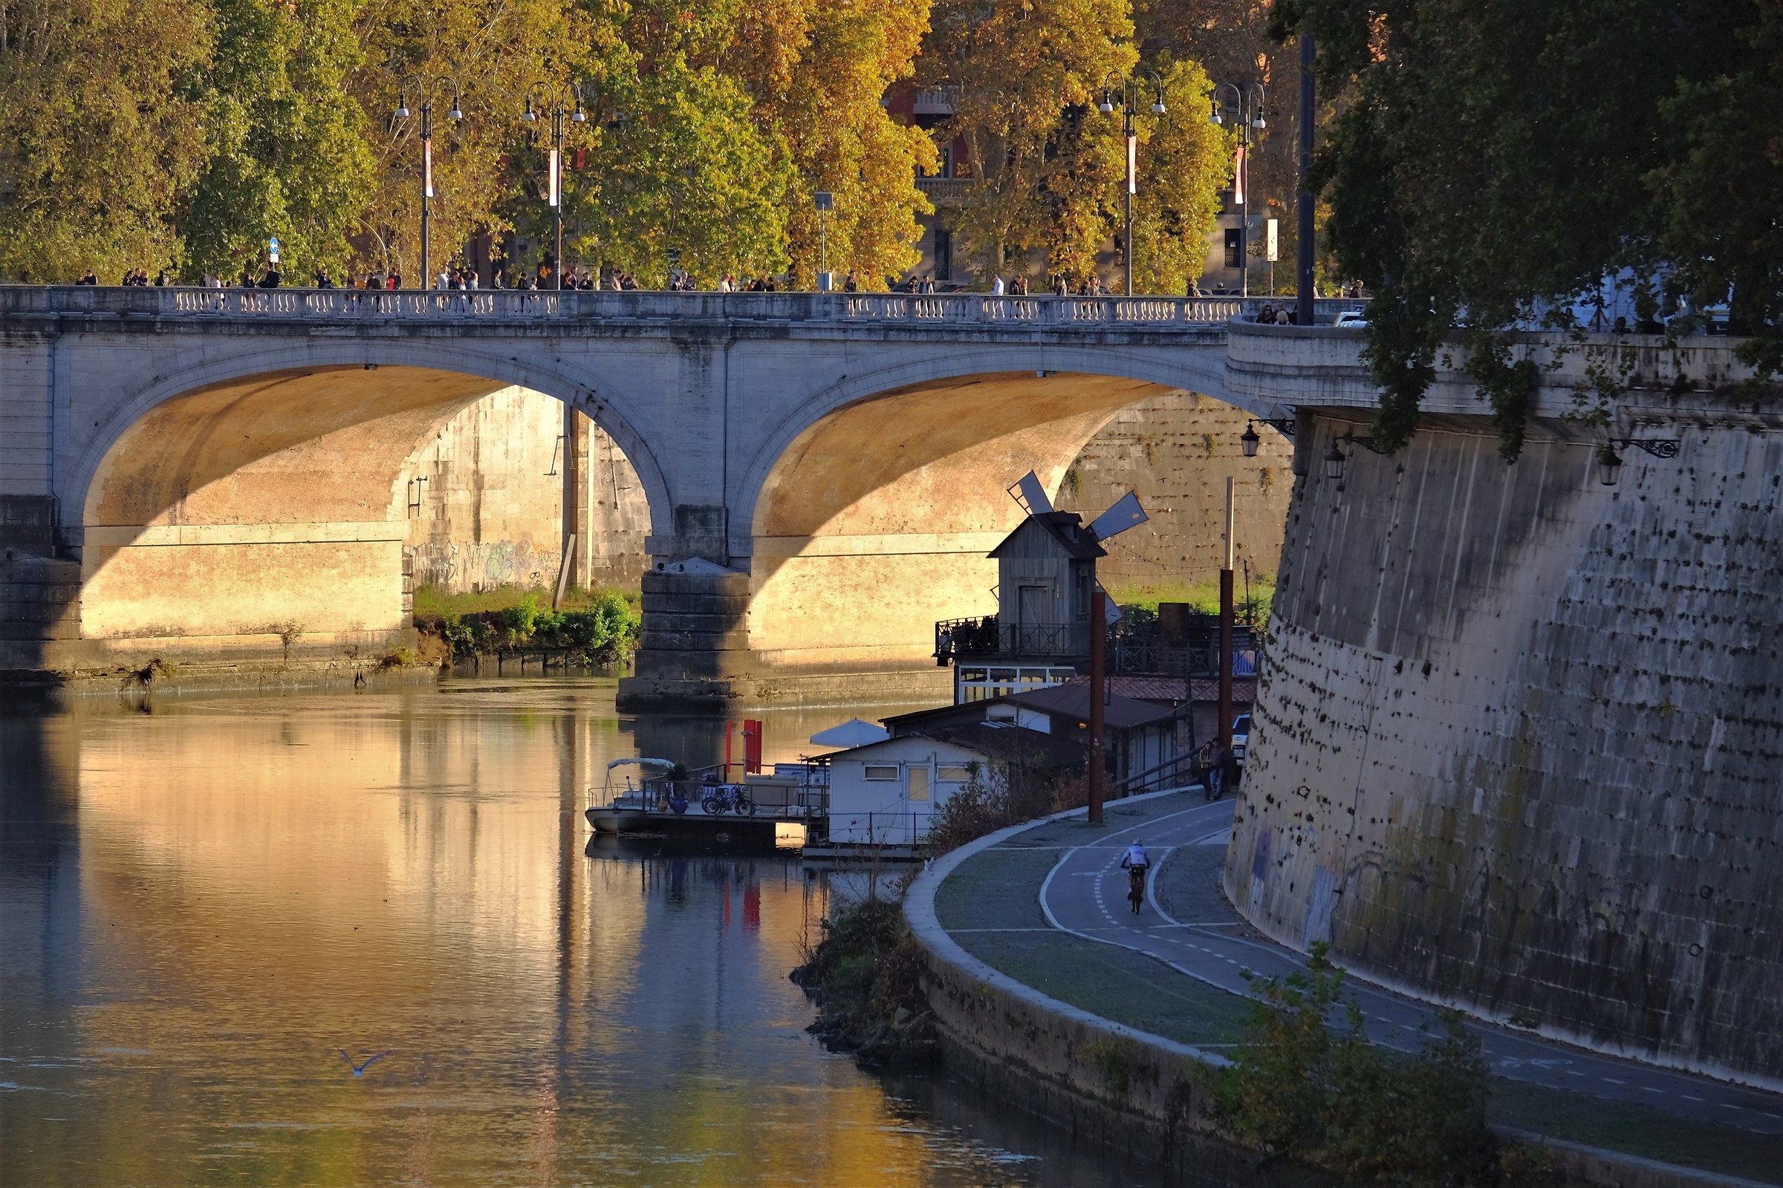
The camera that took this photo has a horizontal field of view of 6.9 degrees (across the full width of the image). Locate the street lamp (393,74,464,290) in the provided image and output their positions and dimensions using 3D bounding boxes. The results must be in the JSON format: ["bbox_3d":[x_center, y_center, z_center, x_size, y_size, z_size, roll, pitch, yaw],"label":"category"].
[{"bbox_3d":[-17.592,-15.162,566.000,2.650,9.200,0.900,1,1,30],"label":"street lamp"}]

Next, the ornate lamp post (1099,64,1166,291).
[{"bbox_3d":[8.913,-14.622,547.000,2.650,9.200,0.900,1,1,30],"label":"ornate lamp post"}]

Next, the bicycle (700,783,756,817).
[{"bbox_3d":[-4.598,5.844,421.000,1.620,0.980,0.550,1,1,26],"label":"bicycle"}]

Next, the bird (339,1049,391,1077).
[{"bbox_3d":[-9.214,8.218,260.000,0.950,0.450,0.450,0,1,-25],"label":"bird"}]

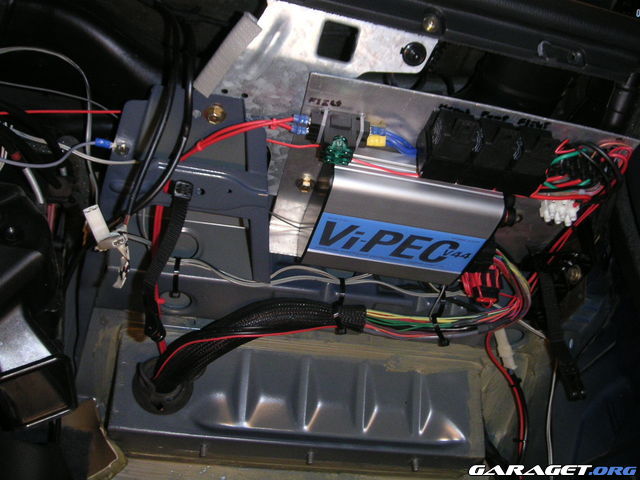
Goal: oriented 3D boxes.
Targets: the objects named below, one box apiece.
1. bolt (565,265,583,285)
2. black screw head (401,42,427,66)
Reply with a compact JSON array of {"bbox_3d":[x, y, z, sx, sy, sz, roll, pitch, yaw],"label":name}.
[{"bbox_3d":[0.226,0.031,0.625,0.015,0.015,0.010,14,14,9],"label":"bolt"},{"bbox_3d":[0.067,-0.133,0.502,0.017,0.017,0.006,6,33,-5],"label":"black screw head"}]

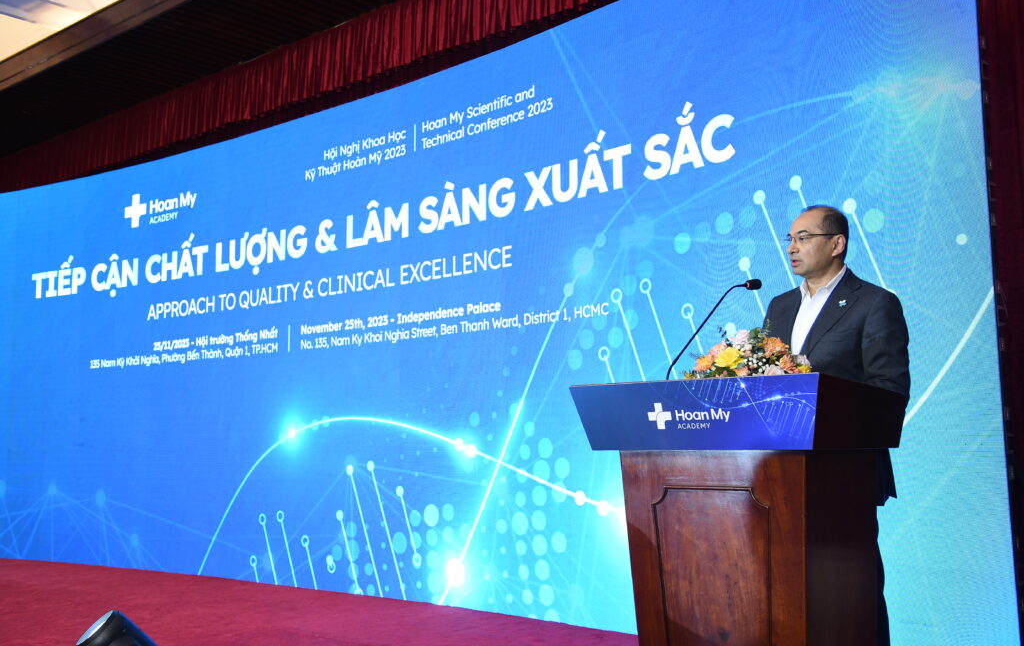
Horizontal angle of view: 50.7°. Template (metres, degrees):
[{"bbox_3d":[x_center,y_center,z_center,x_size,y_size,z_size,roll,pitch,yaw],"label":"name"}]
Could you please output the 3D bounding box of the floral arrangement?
[{"bbox_3d":[0.668,0.100,3.080,0.380,0.195,0.270,-7,-9,43],"label":"floral arrangement"}]

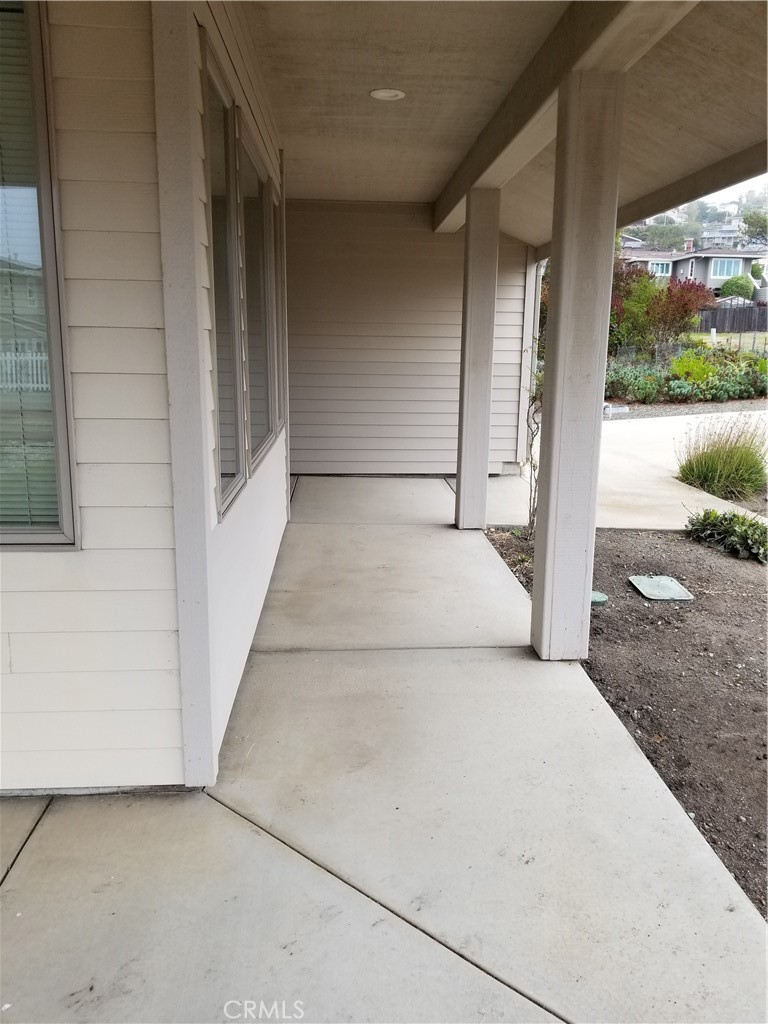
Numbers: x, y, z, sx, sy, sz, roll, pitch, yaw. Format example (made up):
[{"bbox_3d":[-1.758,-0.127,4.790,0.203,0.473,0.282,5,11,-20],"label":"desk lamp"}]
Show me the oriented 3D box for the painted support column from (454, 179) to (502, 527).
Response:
[{"bbox_3d":[0.686,-1.074,5.682,0.197,2.429,0.197,0,12,-3],"label":"painted support column"}]

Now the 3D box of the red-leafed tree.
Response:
[{"bbox_3d":[9.638,-6.452,25.000,2.000,2.350,1.800,0,12,-3],"label":"red-leafed tree"}]

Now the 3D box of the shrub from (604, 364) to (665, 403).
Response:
[{"bbox_3d":[5.635,-2.890,17.300,1.250,0.850,1.000,0,12,-3],"label":"shrub"}]

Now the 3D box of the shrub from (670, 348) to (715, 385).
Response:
[{"bbox_3d":[7.621,-3.595,19.000,0.950,0.850,0.850,0,12,-3],"label":"shrub"}]

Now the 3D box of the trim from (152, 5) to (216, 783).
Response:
[{"bbox_3d":[-0.569,-0.385,2.204,0.097,2.553,0.103,0,12,-3],"label":"trim"}]

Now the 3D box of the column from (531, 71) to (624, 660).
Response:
[{"bbox_3d":[0.815,-0.535,3.293,0.203,2.408,0.200,0,12,-3],"label":"column"}]

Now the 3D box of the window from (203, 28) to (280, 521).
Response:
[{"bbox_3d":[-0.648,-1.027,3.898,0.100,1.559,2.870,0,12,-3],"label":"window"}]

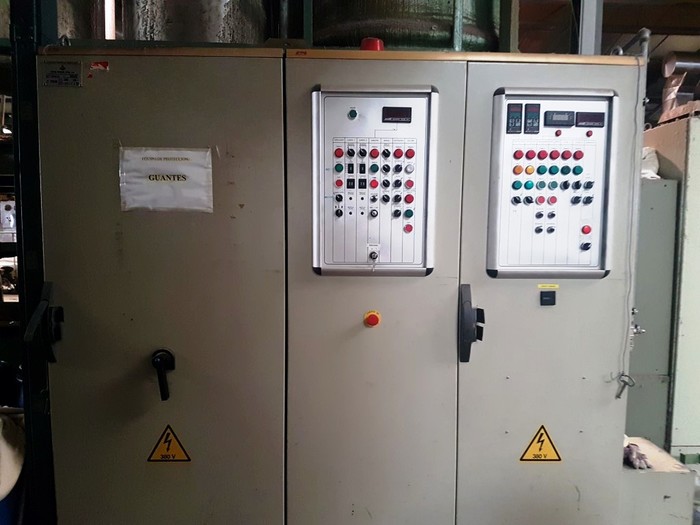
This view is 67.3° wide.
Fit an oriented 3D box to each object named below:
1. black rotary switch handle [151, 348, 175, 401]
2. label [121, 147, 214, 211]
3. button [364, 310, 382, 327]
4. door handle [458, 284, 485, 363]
[{"bbox_3d":[-0.631,0.383,1.780,0.067,0.167,0.060,0,5,-1],"label":"black rotary switch handle"},{"bbox_3d":[-0.609,-0.273,1.746,0.301,0.210,0.010,0,5,-1],"label":"label"},{"bbox_3d":[0.080,0.195,1.784,0.060,0.060,0.050,0,5,-1],"label":"button"},{"bbox_3d":[0.418,0.209,1.796,0.082,0.262,0.045,0,5,-1],"label":"door handle"}]

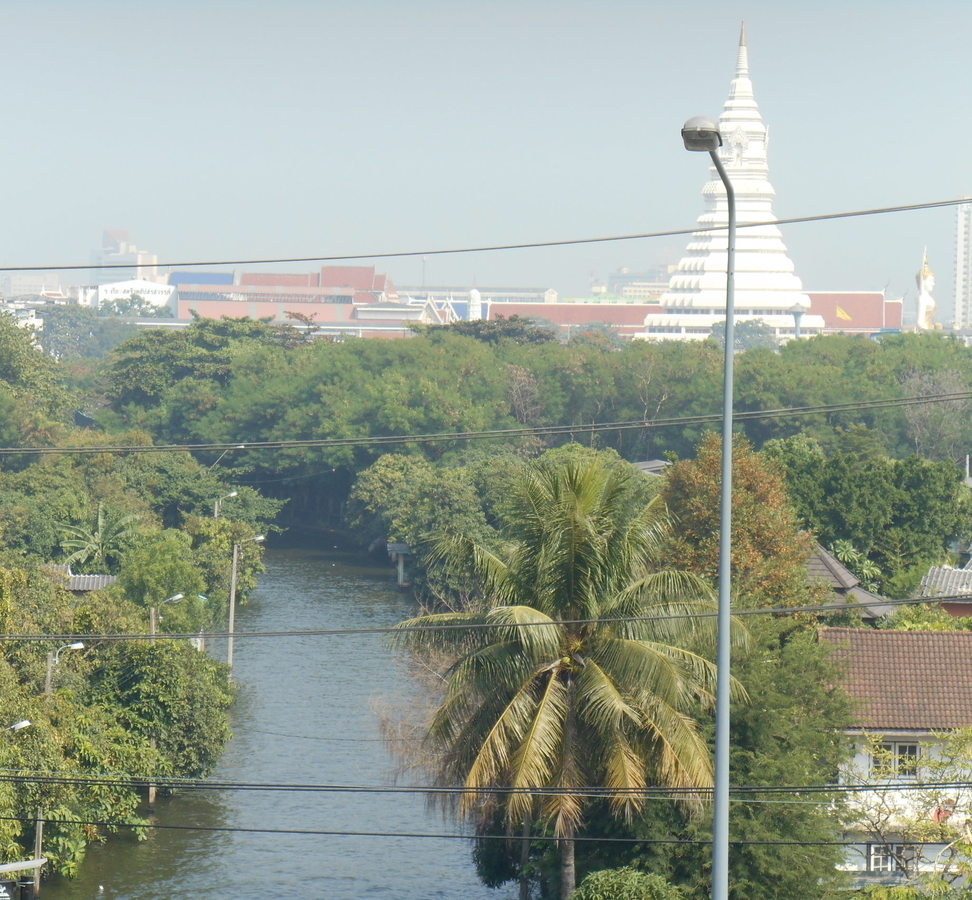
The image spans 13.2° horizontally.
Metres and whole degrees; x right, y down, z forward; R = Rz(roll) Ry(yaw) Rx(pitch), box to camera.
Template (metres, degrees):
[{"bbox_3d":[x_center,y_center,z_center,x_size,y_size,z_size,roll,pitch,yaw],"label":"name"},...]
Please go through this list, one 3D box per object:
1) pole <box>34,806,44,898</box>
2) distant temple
[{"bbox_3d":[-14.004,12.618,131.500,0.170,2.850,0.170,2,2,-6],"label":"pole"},{"bbox_3d":[55.080,-52.135,915.000,45.000,80.000,45.000,1,2,6],"label":"distant temple"}]

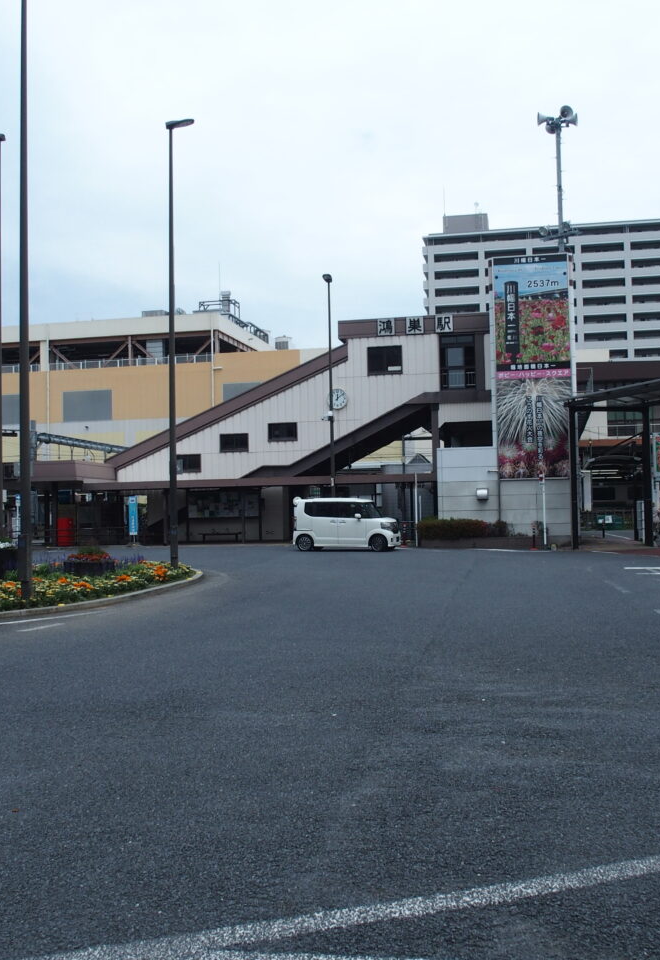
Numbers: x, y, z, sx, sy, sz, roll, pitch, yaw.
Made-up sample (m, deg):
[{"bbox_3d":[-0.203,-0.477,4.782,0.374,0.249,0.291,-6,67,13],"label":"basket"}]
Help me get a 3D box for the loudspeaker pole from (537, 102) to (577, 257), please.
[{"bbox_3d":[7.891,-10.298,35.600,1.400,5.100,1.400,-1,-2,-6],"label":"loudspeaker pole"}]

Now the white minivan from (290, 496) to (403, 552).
[{"bbox_3d":[0.551,1.475,34.550,3.395,1.780,1.475,-2,-2,14],"label":"white minivan"}]

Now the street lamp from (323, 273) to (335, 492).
[{"bbox_3d":[0.006,-2.859,38.454,0.300,9.700,0.650,-1,-2,12],"label":"street lamp"}]

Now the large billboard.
[{"bbox_3d":[6.744,-3.741,34.398,2.500,7.450,0.200,-1,-2,11],"label":"large billboard"}]

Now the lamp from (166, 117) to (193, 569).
[{"bbox_3d":[-3.194,-2.926,22.366,0.640,9.757,0.270,-1,-2,10],"label":"lamp"}]

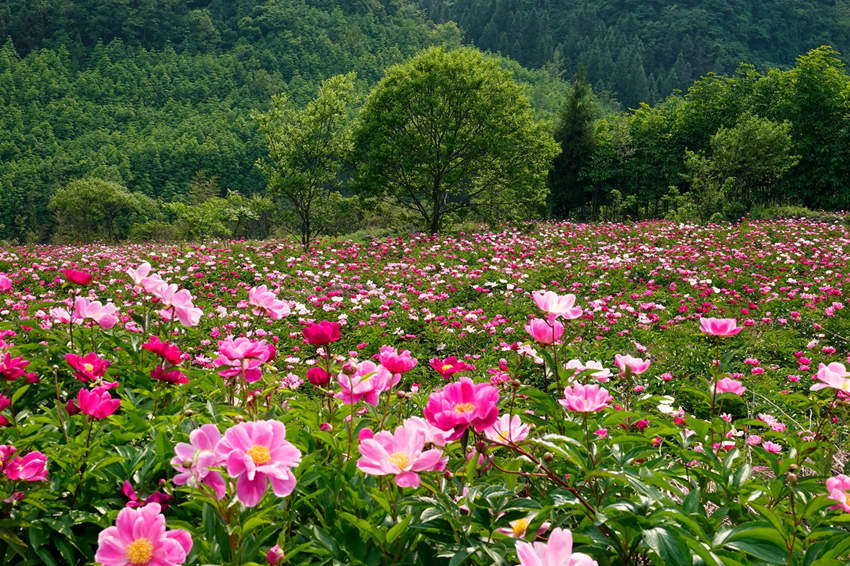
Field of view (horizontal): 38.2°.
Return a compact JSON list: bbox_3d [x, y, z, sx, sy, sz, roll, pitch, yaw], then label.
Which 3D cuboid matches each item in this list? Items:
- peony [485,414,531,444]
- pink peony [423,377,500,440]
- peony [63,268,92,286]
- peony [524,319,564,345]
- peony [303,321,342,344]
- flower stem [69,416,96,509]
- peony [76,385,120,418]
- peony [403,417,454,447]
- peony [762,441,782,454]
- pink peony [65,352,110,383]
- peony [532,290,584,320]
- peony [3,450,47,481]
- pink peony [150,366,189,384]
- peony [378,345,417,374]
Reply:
[{"bbox_3d":[0.185,0.328,2.750,0.105,0.070,0.085,0,2,0],"label":"peony"},{"bbox_3d":[0.053,0.179,1.750,0.108,0.091,0.090,0,3,6],"label":"pink peony"},{"bbox_3d":[-0.991,-0.016,3.500,0.086,0.051,0.085,0,3,0],"label":"peony"},{"bbox_3d":[0.312,0.127,3.200,0.105,0.070,0.100,0,2,0],"label":"peony"},{"bbox_3d":[-0.240,0.115,2.850,0.088,0.056,0.087,0,3,0],"label":"peony"},{"bbox_3d":[-0.684,0.358,2.450,0.056,0.184,0.030,0,3,0],"label":"flower stem"},{"bbox_3d":[-0.652,0.237,2.450,0.088,0.068,0.085,0,3,0],"label":"peony"},{"bbox_3d":[0.007,0.242,1.980,0.087,0.053,0.085,0,3,0],"label":"peony"},{"bbox_3d":[1.586,0.751,5.600,0.091,0.064,0.088,0,3,0],"label":"peony"},{"bbox_3d":[-0.823,0.207,3.000,0.108,0.075,0.090,0,2,-6],"label":"pink peony"},{"bbox_3d":[0.281,0.048,2.600,0.106,0.064,0.100,0,3,0],"label":"peony"},{"bbox_3d":[-0.765,0.349,2.350,0.080,0.057,0.078,1,3,17],"label":"peony"},{"bbox_3d":[-0.666,0.241,3.200,0.100,0.050,0.095,0,2,0],"label":"pink peony"},{"bbox_3d":[-0.074,0.206,3.300,0.102,0.078,0.100,0,2,0],"label":"peony"}]

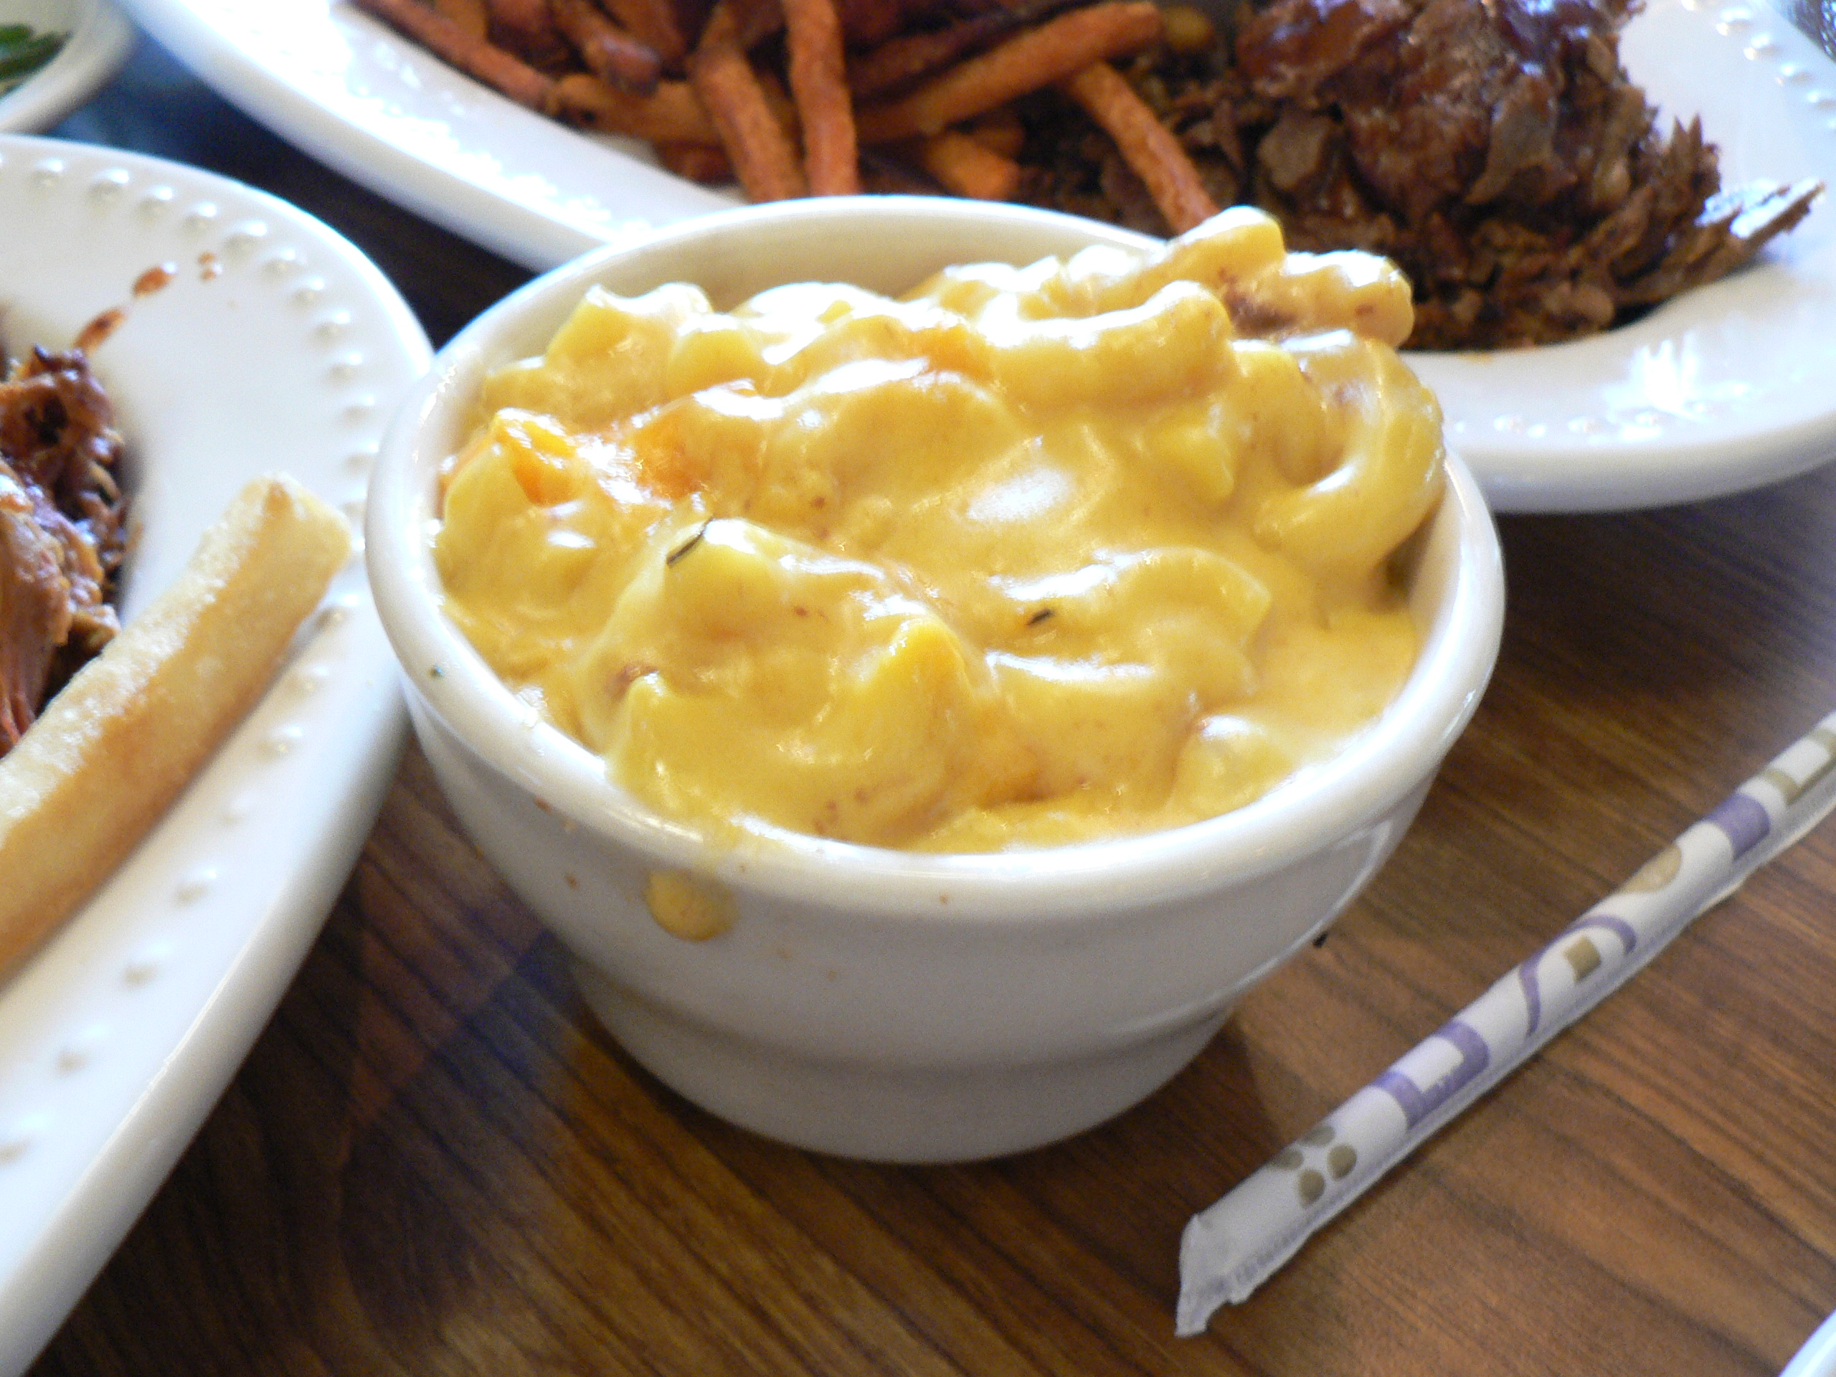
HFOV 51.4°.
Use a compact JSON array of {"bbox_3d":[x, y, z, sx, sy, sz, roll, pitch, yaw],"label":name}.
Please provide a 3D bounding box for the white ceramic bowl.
[{"bbox_3d":[0.000,0.002,0.193,0.102,0.060,0.102,2,43,-2],"label":"white ceramic bowl"}]

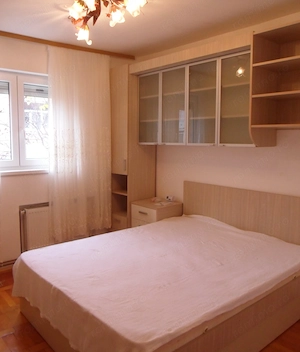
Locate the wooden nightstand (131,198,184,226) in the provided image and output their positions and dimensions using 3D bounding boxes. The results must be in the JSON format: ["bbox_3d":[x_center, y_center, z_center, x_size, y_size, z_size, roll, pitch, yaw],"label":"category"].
[{"bbox_3d":[0.087,0.672,3.979,0.473,0.656,0.502,-6,10,-40],"label":"wooden nightstand"}]

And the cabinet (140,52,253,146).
[{"bbox_3d":[0.494,-0.754,3.461,0.297,0.862,1.598,-6,10,-40],"label":"cabinet"}]

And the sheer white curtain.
[{"bbox_3d":[-0.873,-0.359,3.986,0.840,2.340,0.120,-6,10,-40],"label":"sheer white curtain"}]

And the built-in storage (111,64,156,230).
[{"bbox_3d":[-0.256,-0.227,4.299,0.447,2.352,0.517,-6,10,-40],"label":"built-in storage"}]

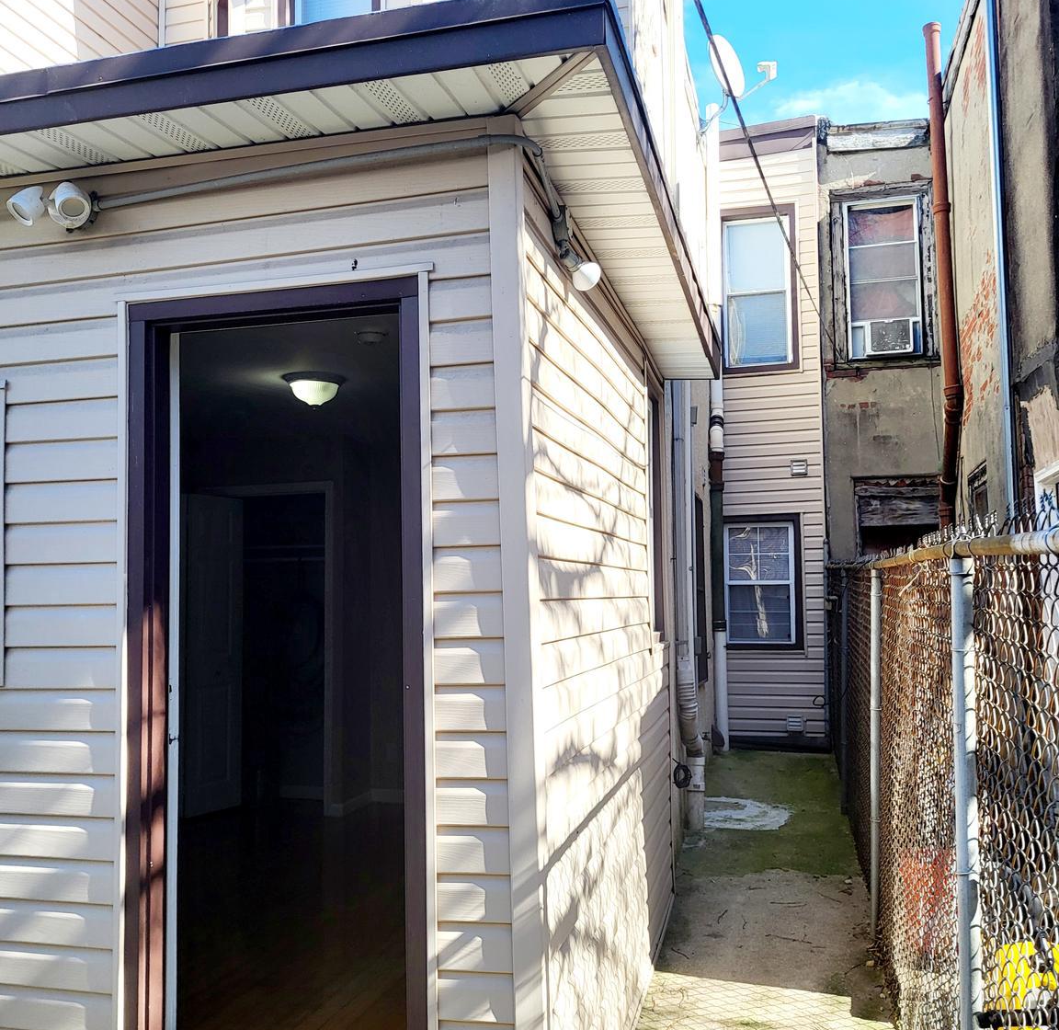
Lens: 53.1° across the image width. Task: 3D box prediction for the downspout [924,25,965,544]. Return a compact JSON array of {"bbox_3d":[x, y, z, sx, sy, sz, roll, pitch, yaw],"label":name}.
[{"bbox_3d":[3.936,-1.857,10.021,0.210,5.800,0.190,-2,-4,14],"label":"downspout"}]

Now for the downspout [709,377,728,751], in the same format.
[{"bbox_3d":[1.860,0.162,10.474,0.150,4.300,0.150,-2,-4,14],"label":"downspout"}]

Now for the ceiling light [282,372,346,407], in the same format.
[{"bbox_3d":[-1.081,-0.614,5.360,0.340,0.150,0.340,-1,-4,0],"label":"ceiling light"}]

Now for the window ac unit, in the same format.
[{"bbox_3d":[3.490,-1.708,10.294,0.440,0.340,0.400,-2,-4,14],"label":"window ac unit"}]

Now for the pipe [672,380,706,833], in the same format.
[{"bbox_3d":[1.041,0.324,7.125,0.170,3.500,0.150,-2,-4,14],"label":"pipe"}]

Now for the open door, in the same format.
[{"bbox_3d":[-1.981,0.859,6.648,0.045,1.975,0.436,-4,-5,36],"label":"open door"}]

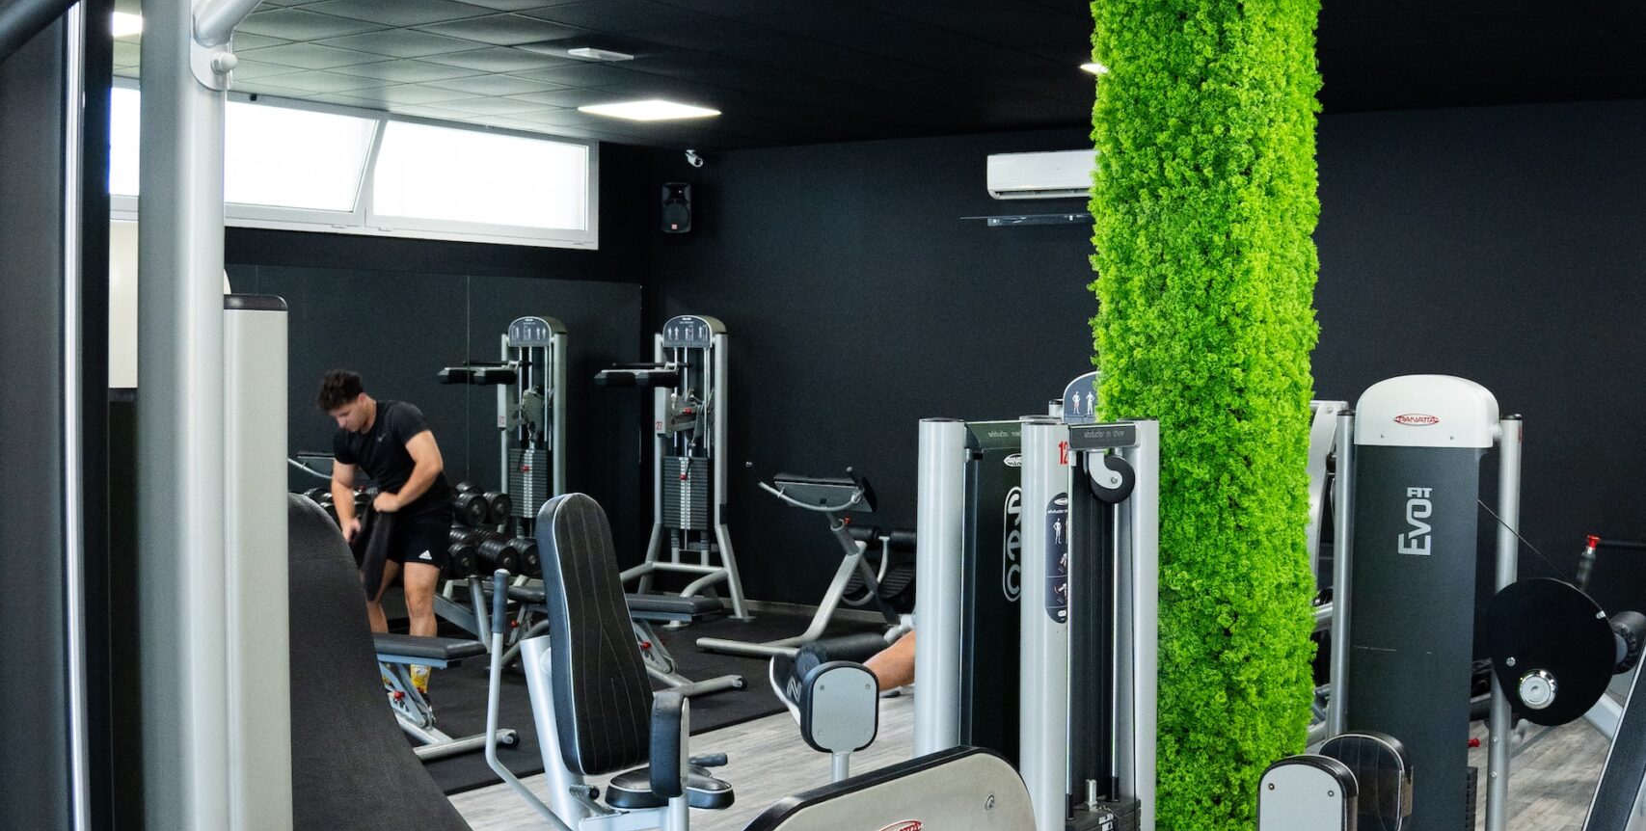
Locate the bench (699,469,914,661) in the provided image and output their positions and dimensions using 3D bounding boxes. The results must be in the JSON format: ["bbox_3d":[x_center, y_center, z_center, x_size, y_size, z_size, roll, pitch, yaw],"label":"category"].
[{"bbox_3d":[0.050,0.775,10.620,0.800,1.000,1.380,2,3,34],"label":"bench"}]

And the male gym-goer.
[{"bbox_3d":[-1.990,0.585,8.480,0.560,1.550,0.600,3,3,45],"label":"male gym-goer"}]

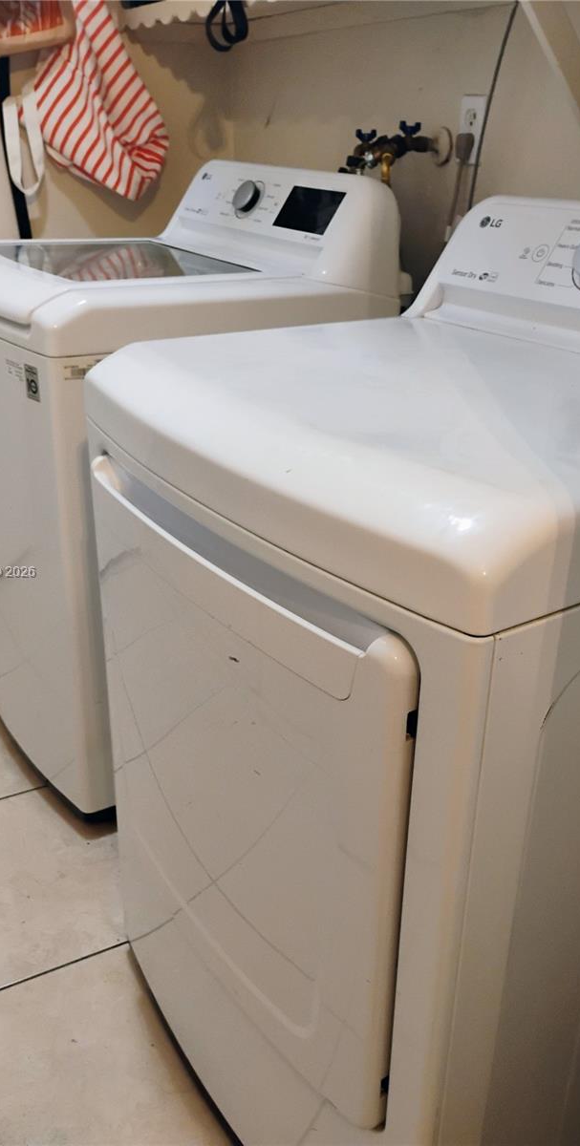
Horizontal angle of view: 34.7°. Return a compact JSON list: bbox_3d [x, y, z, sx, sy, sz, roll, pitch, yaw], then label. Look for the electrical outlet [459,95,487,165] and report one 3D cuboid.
[{"bbox_3d":[0.331,-0.811,1.700,0.010,0.115,0.071,-14,29,-29],"label":"electrical outlet"}]

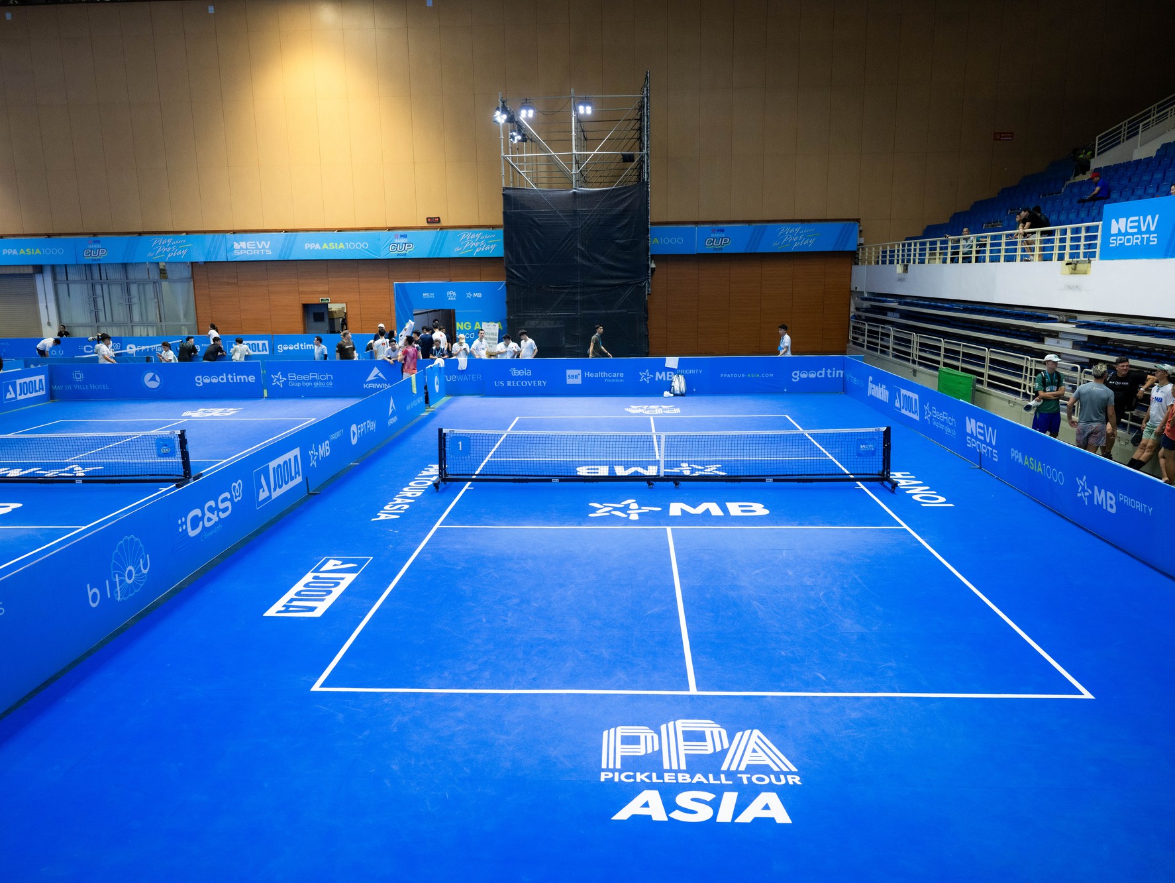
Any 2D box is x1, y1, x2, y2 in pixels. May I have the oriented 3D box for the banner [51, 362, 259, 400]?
[{"bbox_3d":[-11.604,-1.599,23.731,5.700,1.000,0.100,-1,11,-1],"label":"banner"}]

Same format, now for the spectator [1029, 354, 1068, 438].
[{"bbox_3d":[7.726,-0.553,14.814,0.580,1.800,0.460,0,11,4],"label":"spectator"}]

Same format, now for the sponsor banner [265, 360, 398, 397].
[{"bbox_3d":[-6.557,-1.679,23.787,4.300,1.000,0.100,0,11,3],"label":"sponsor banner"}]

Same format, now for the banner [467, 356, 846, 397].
[{"bbox_3d":[1.846,-1.721,23.404,9.800,1.000,0.100,0,11,4],"label":"banner"}]

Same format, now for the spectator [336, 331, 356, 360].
[{"bbox_3d":[-6.590,-2.163,24.292,0.550,1.760,0.380,-8,13,-33],"label":"spectator"}]

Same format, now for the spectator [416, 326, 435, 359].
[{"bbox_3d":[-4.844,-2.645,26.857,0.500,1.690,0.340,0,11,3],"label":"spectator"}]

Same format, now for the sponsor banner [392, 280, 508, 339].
[{"bbox_3d":[-4.649,-4.052,30.890,4.000,2.920,0.120,0,11,3],"label":"sponsor banner"}]

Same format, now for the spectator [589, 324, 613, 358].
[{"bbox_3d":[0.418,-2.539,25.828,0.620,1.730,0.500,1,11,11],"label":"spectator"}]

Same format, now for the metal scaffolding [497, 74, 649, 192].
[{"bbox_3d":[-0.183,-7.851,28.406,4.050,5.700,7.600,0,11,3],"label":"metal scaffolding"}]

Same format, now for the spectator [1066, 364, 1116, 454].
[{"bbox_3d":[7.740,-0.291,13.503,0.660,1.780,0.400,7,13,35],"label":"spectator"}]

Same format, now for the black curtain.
[{"bbox_3d":[-0.326,-4.391,25.258,4.050,5.600,0.150,0,11,3],"label":"black curtain"}]

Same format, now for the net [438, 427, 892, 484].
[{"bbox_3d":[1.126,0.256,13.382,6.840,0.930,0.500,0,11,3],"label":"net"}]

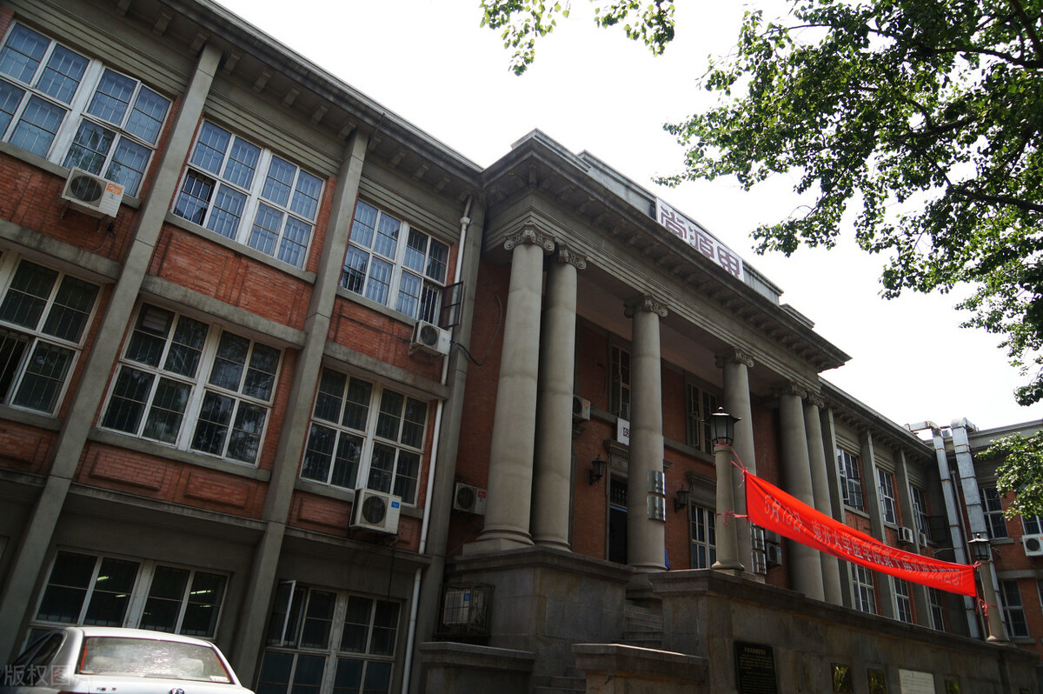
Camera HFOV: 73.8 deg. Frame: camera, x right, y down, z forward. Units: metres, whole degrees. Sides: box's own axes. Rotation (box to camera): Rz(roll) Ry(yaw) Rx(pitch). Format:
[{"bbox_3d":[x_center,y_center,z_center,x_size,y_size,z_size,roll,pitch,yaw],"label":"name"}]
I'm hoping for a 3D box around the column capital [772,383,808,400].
[{"bbox_3d":[8.466,1.552,21.859,0.840,0.513,0.840,24,-32,-35],"label":"column capital"}]

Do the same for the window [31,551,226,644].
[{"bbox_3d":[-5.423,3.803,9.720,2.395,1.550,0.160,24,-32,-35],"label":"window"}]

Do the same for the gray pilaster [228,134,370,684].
[{"bbox_3d":[-3.872,0.719,12.301,0.270,11.420,0.420,24,-32,-36],"label":"gray pilaster"}]

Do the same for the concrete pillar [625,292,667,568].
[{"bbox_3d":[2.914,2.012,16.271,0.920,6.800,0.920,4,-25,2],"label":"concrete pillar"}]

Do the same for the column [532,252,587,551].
[{"bbox_3d":[0.727,1.072,14.614,1.020,6.943,1.020,4,-26,2],"label":"column"}]

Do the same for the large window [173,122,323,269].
[{"bbox_3d":[-5.111,-2.900,13.376,2.510,2.200,0.140,24,-32,-35],"label":"large window"}]

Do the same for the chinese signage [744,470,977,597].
[{"bbox_3d":[7.024,3.968,13.428,9.660,0.880,0.250,24,-32,-35],"label":"chinese signage"}]

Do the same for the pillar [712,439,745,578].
[{"bbox_3d":[2.976,2.339,10.140,0.480,1.915,0.480,24,-32,-35],"label":"pillar"}]

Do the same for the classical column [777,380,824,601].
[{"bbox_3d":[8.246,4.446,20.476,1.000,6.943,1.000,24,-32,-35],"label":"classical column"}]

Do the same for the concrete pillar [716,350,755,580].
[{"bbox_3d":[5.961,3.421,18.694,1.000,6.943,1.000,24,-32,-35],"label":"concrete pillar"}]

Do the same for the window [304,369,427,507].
[{"bbox_3d":[-2.950,1.755,13.520,2.510,2.200,0.140,24,-32,-35],"label":"window"}]

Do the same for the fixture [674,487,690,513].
[{"bbox_3d":[4.511,4.268,19.567,0.310,0.690,0.410,24,-32,-35],"label":"fixture"}]

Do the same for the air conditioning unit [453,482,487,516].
[{"bbox_3d":[-1.135,3.185,14.420,0.800,0.540,0.290,24,-32,-35],"label":"air conditioning unit"}]

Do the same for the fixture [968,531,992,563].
[{"bbox_3d":[11.649,5.063,17.635,0.520,0.670,0.520,24,-32,-35],"label":"fixture"}]

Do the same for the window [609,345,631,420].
[{"bbox_3d":[3.152,1.145,19.965,1.800,2.160,0.150,24,-32,-35],"label":"window"}]

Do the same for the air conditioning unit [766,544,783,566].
[{"bbox_3d":[8.141,6.780,22.638,0.800,0.600,0.300,24,-32,-35],"label":"air conditioning unit"}]

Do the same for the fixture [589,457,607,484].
[{"bbox_3d":[1.907,3.111,17.534,0.310,0.690,0.410,24,-32,-35],"label":"fixture"}]

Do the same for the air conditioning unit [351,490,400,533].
[{"bbox_3d":[-2.662,3.013,12.633,0.840,0.650,0.310,24,-32,-35],"label":"air conditioning unit"}]

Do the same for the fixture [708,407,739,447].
[{"bbox_3d":[3.154,1.256,11.052,0.530,0.670,0.530,24,-32,-35],"label":"fixture"}]

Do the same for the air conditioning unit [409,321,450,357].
[{"bbox_3d":[-1.833,-0.150,14.230,0.755,0.540,0.260,24,-32,-35],"label":"air conditioning unit"}]

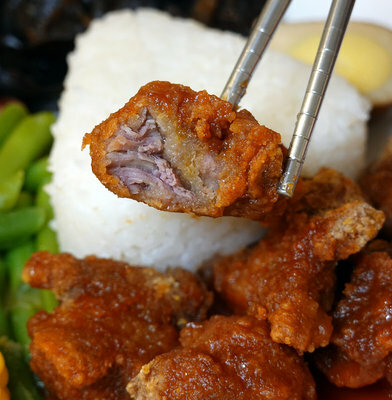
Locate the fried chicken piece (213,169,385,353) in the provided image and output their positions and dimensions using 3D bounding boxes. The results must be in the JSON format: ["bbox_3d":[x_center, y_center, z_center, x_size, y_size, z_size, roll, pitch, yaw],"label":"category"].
[{"bbox_3d":[0.031,0.018,0.360,0.047,0.037,0.054,12,43,13],"label":"fried chicken piece"}]

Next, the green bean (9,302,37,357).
[{"bbox_3d":[-0.052,0.038,0.356,0.009,0.009,0.027,-7,42,-7],"label":"green bean"}]

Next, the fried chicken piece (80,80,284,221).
[{"bbox_3d":[-0.004,-0.015,0.348,0.056,0.035,0.037,8,43,9],"label":"fried chicken piece"}]

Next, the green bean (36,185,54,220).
[{"bbox_3d":[-0.049,0.001,0.392,0.009,0.009,0.025,-9,43,-10],"label":"green bean"}]

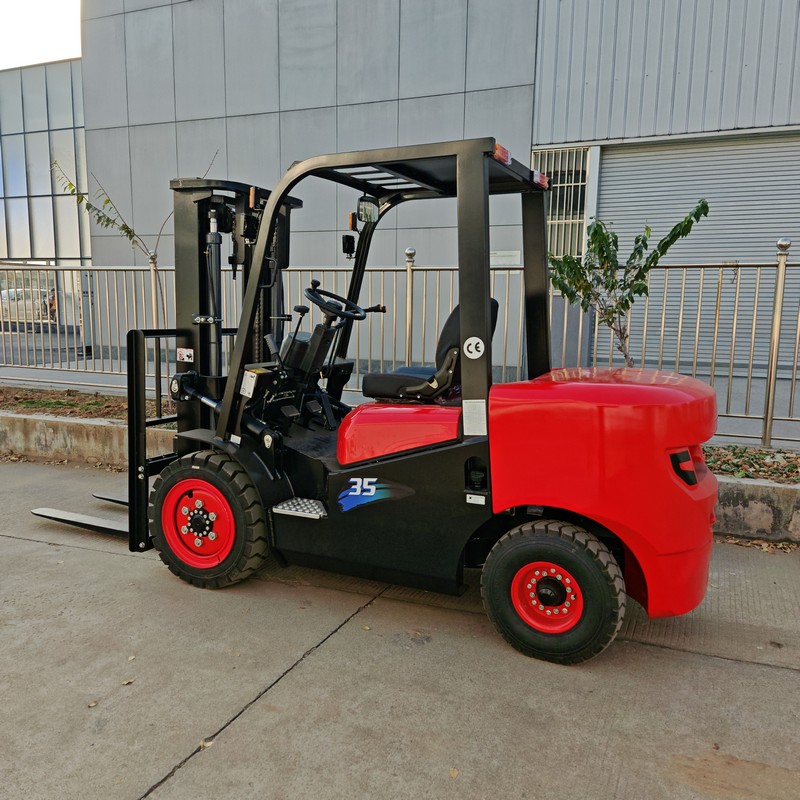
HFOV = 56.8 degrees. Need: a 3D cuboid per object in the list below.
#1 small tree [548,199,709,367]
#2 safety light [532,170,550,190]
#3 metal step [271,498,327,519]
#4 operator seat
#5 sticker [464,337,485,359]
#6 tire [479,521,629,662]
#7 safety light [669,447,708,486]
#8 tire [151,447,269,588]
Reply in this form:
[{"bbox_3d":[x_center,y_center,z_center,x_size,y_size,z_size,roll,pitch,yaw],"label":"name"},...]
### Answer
[{"bbox_3d":[1.731,-0.544,5.781,1.170,1.929,1.000,4,9,25],"label":"small tree"},{"bbox_3d":[0.689,-1.069,3.600,0.050,0.058,0.195,4,9,25],"label":"safety light"},{"bbox_3d":[-0.434,0.524,3.541,0.290,0.035,0.215,4,9,25],"label":"metal step"},{"bbox_3d":[0.179,-0.255,3.645,0.570,0.495,0.480,4,9,25],"label":"operator seat"},{"bbox_3d":[0.308,-0.218,3.071,0.090,0.090,0.004,4,9,25],"label":"sticker"},{"bbox_3d":[0.624,0.788,3.041,0.575,0.575,0.175,4,9,25],"label":"tire"},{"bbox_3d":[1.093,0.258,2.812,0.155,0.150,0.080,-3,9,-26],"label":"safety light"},{"bbox_3d":[-0.987,0.615,3.800,0.680,0.680,0.220,4,9,25],"label":"tire"}]

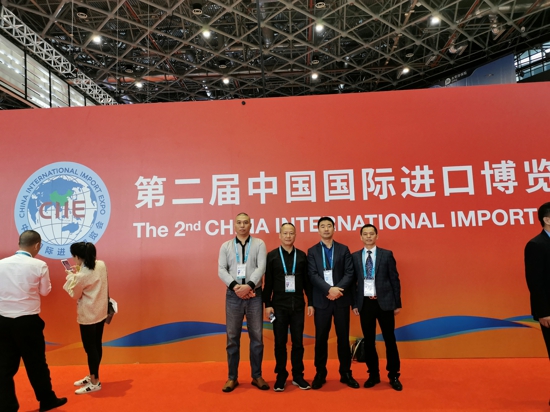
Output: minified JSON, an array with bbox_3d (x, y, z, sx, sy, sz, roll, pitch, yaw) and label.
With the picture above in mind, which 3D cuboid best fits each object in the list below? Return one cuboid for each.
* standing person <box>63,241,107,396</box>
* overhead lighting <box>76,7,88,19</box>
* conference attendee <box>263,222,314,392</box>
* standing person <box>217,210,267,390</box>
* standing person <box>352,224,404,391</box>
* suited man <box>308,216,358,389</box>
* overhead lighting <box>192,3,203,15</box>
[{"bbox_3d":[-2.079,1.184,4.705,0.460,1.566,0.430,-2,-7,3],"label":"standing person"},{"bbox_3d":[-12.783,-12.883,28.518,0.680,0.500,0.680,-2,-7,3],"label":"overhead lighting"},{"bbox_3d":[0.142,1.025,4.505,0.520,1.688,0.330,-2,-7,2],"label":"conference attendee"},{"bbox_3d":[-0.335,0.983,4.564,0.510,1.817,0.360,-2,-7,-1],"label":"standing person"},{"bbox_3d":[1.087,1.011,4.460,0.500,1.645,0.330,-3,-7,8],"label":"standing person"},{"bbox_3d":[0.607,0.987,4.528,0.530,1.740,0.360,-2,-7,5],"label":"suited man"},{"bbox_3d":[-5.137,-13.134,28.485,0.680,0.500,0.680,-2,-7,3],"label":"overhead lighting"}]

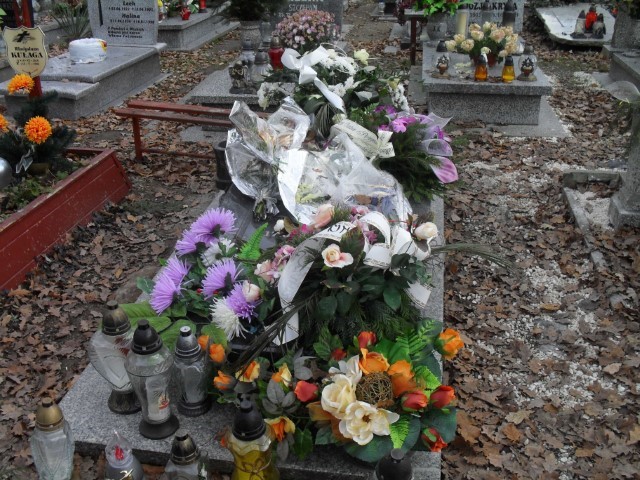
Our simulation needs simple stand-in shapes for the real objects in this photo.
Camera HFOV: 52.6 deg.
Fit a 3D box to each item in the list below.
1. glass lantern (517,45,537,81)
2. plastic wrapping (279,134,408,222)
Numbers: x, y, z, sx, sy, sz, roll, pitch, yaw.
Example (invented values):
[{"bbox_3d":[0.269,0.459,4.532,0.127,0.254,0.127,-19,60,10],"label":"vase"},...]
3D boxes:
[{"bbox_3d":[1.538,-1.305,4.742,0.135,0.234,0.135,4,27,9],"label":"glass lantern"},{"bbox_3d":[0.111,-0.278,2.920,0.540,0.260,0.470,4,27,9],"label":"plastic wrapping"}]

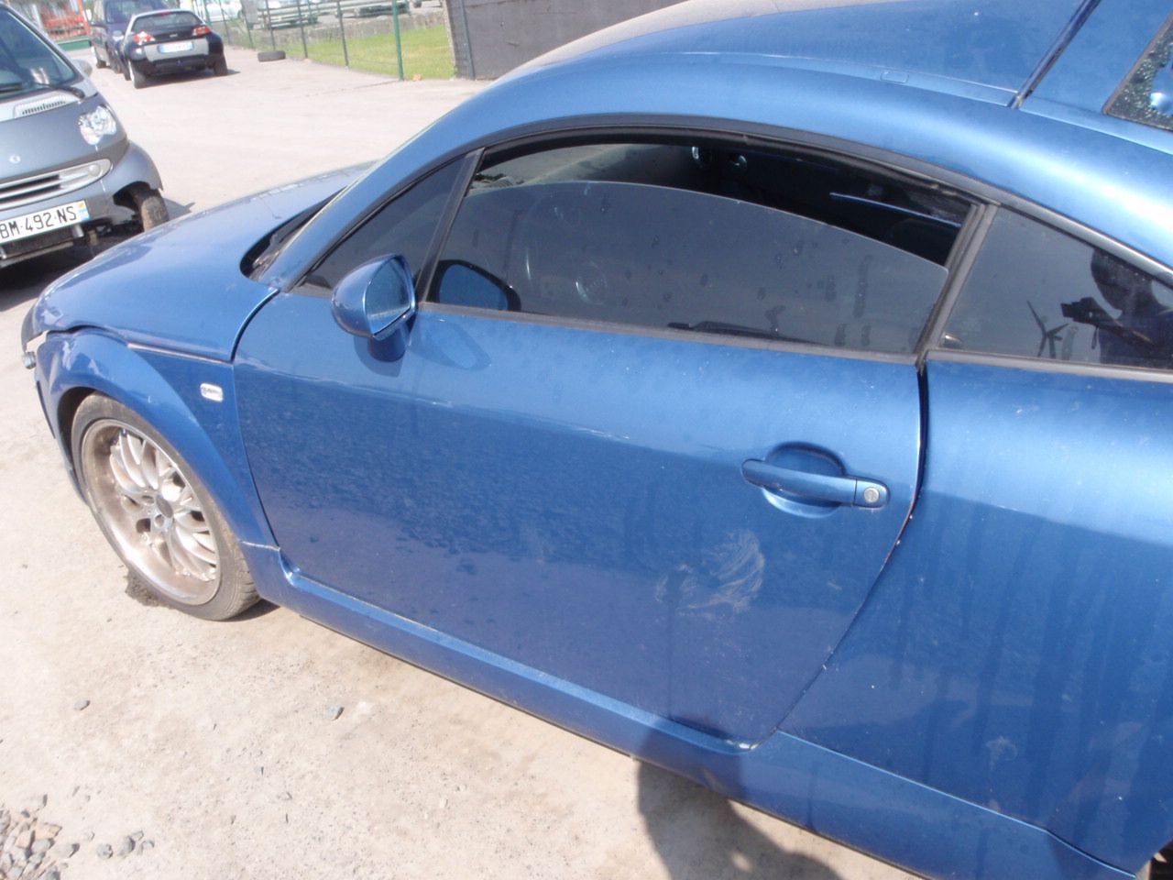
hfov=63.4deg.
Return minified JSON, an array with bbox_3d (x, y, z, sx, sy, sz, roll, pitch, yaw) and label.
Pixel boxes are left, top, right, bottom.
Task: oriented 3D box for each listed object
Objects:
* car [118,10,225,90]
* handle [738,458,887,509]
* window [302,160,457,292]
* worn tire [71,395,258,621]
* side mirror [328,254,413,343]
[{"bbox_3d":[-7.739,-7.295,17.528,1.615,1.192,3.427,-16,29,-22],"label":"car"},{"bbox_3d":[0.296,0.058,1.241,0.200,0.042,0.043,13,31,31],"label":"handle"},{"bbox_3d":[-0.381,-0.388,1.723,0.350,0.270,0.030,14,5,34],"label":"window"},{"bbox_3d":[-0.979,0.136,2.349,0.635,0.635,0.225,13,31,31],"label":"worn tire"},{"bbox_3d":[-0.366,-0.242,1.604,0.130,0.135,0.165,13,31,31],"label":"side mirror"}]

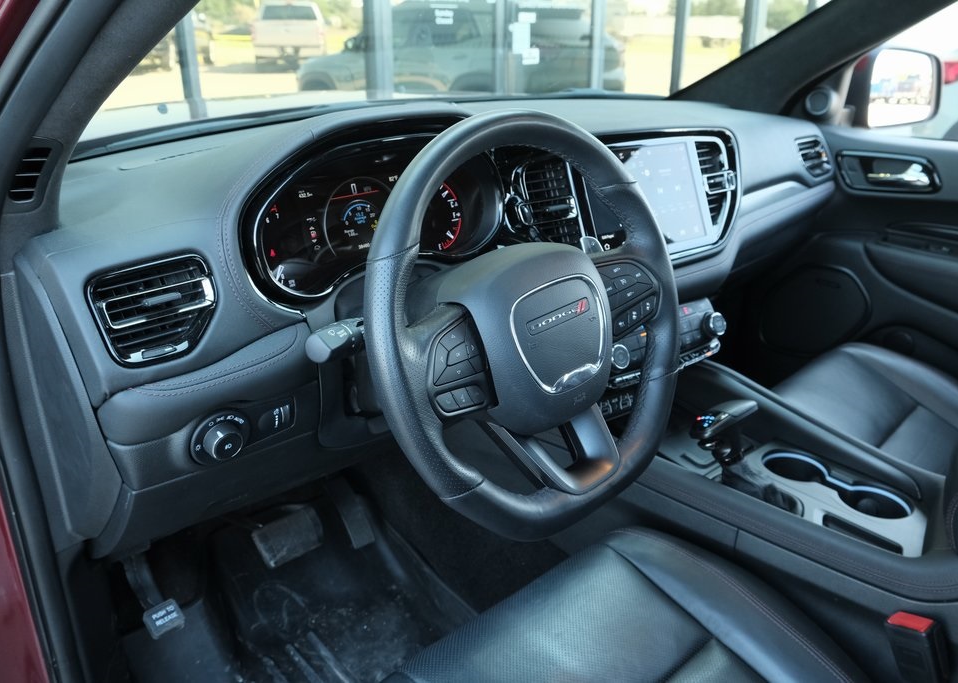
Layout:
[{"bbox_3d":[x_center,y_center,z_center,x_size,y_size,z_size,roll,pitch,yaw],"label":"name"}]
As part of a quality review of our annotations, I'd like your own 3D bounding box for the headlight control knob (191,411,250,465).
[{"bbox_3d":[-0.244,0.095,0.729,0.061,0.061,0.032,-14,20,-31],"label":"headlight control knob"}]

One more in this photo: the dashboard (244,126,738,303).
[{"bbox_3d":[0.078,-0.171,0.939,0.790,0.185,0.120,-19,15,-39],"label":"dashboard"}]

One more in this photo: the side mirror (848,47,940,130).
[{"bbox_3d":[0.882,-0.550,1.674,0.235,0.172,0.110,-15,26,-32],"label":"side mirror"}]

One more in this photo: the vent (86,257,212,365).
[{"bbox_3d":[-0.305,-0.029,0.698,0.040,0.090,0.104,-7,12,45],"label":"vent"}]

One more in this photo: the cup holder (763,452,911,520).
[{"bbox_3d":[0.453,0.210,0.988,0.085,0.070,0.183,-19,29,-39],"label":"cup holder"}]

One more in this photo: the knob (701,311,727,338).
[{"bbox_3d":[0.349,-0.029,1.148,0.036,0.036,0.024,-19,17,-39],"label":"knob"}]

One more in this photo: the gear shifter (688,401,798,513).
[{"bbox_3d":[0.340,0.134,0.963,0.068,0.120,0.150,-19,29,-39],"label":"gear shifter"}]

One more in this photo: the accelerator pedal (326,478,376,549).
[{"bbox_3d":[-0.227,0.297,1.360,0.043,0.130,0.030,-19,-8,-39],"label":"accelerator pedal"}]

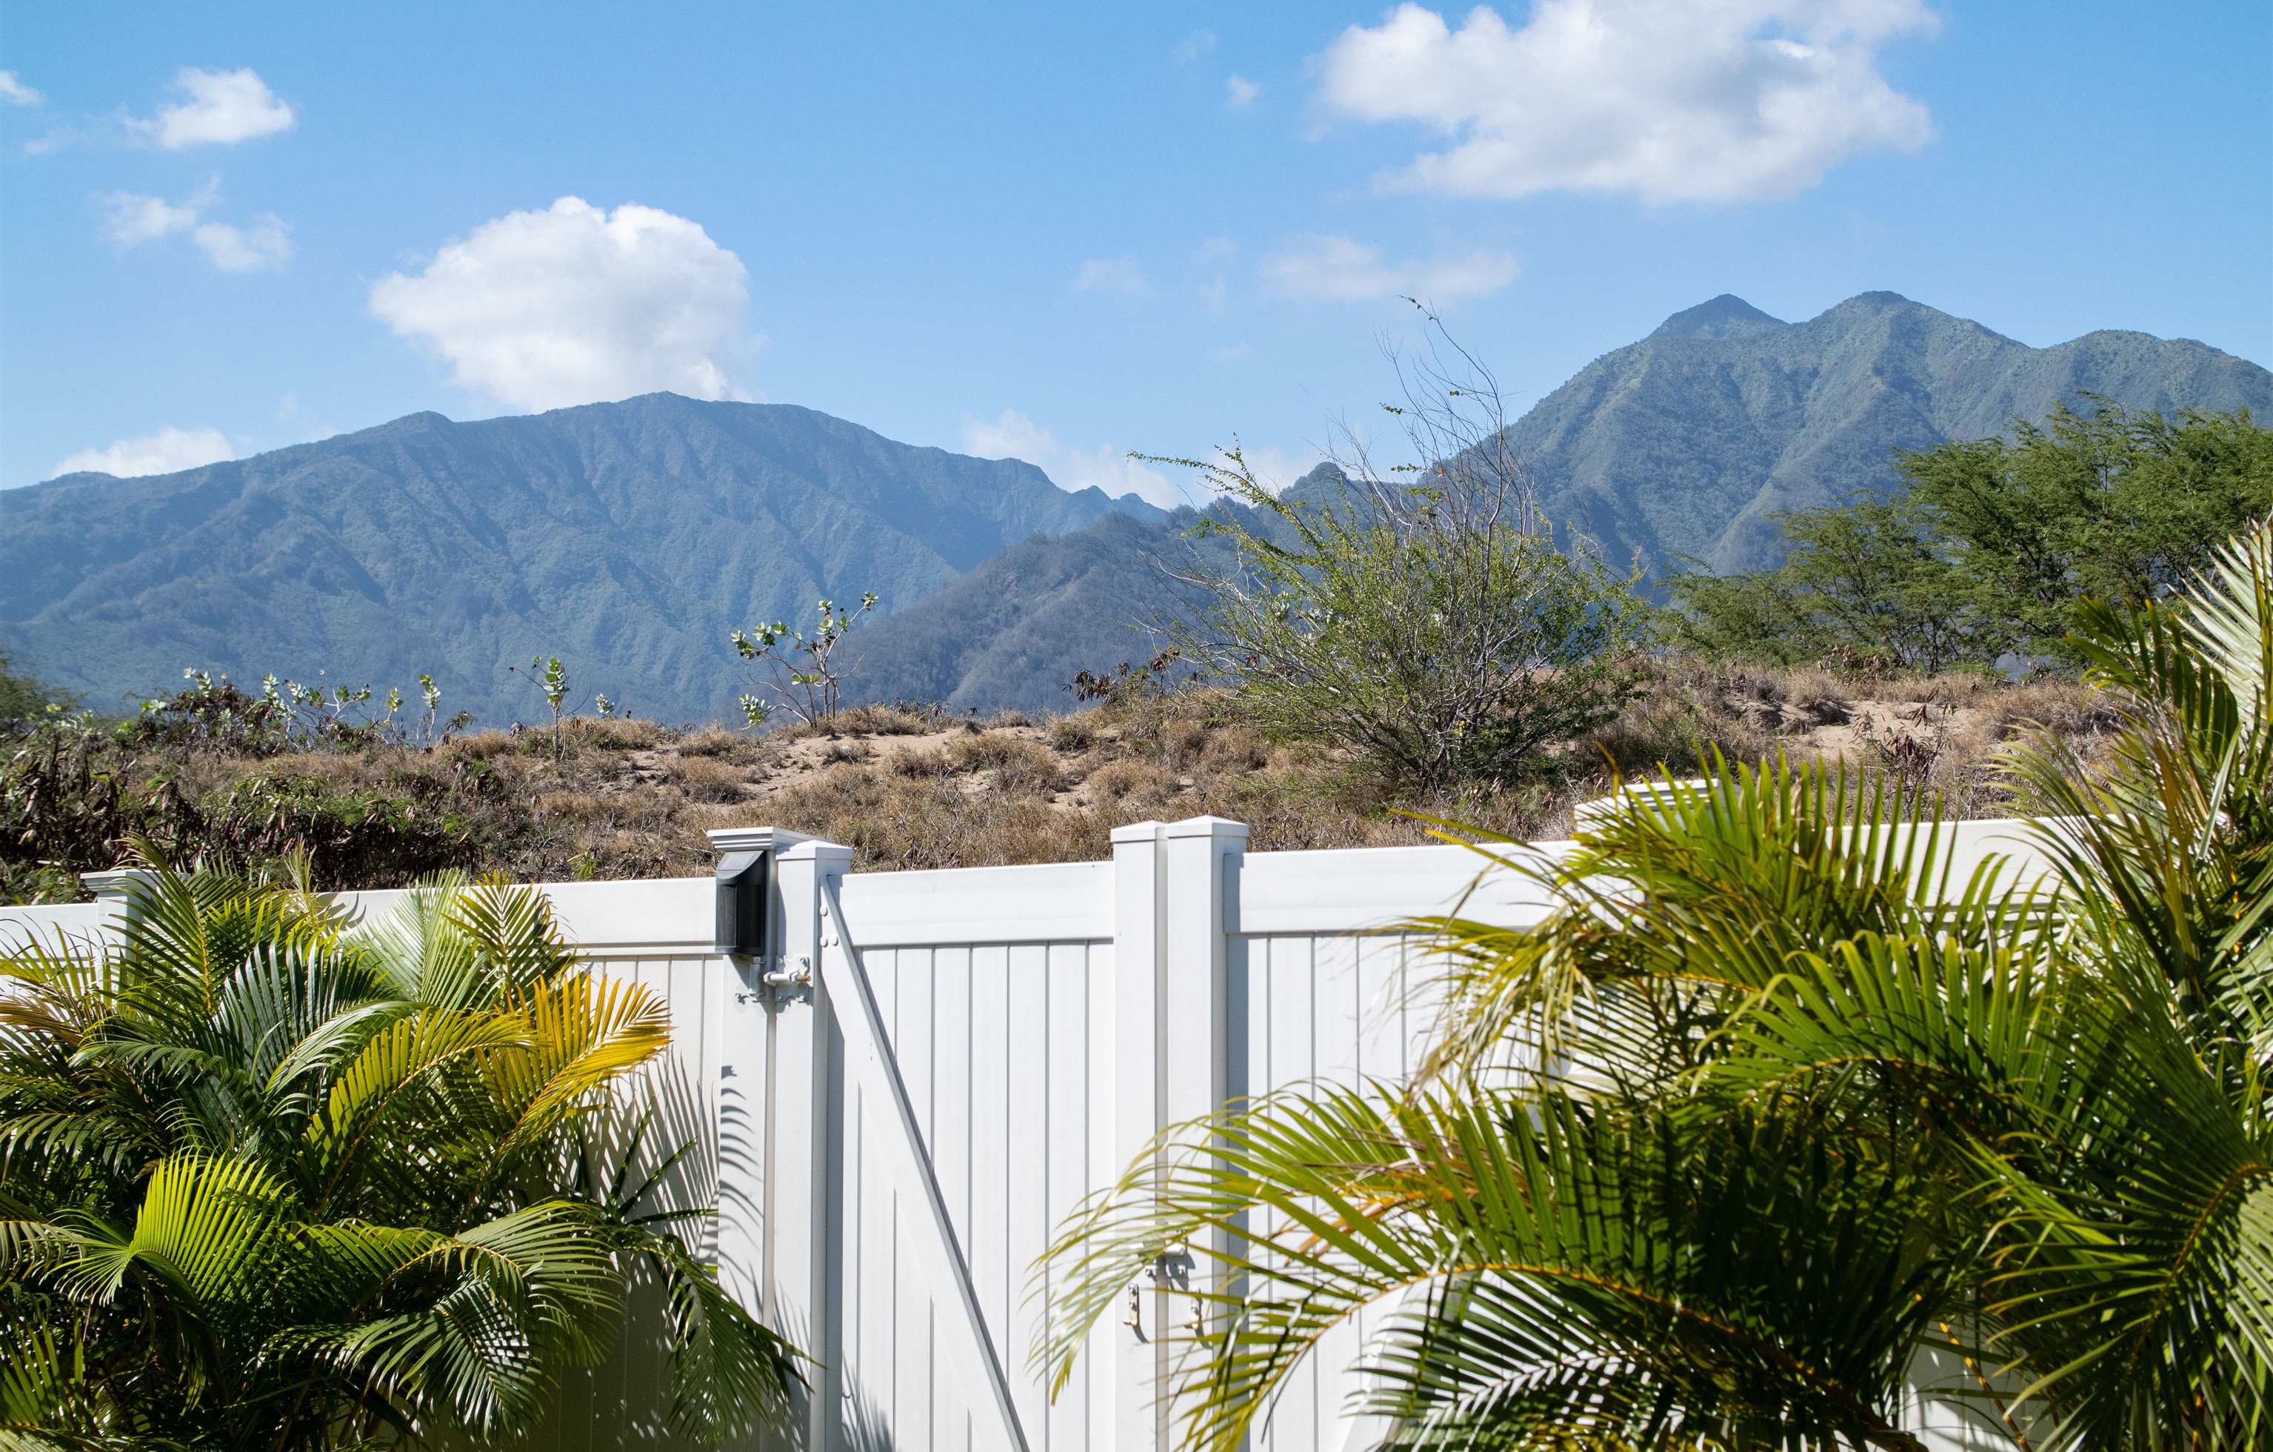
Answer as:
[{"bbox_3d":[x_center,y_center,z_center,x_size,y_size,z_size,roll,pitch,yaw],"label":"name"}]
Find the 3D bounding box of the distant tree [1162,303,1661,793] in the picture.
[{"bbox_3d":[1.777,-1.177,25.000,3.200,3.100,2.900,0,-5,0],"label":"distant tree"}]

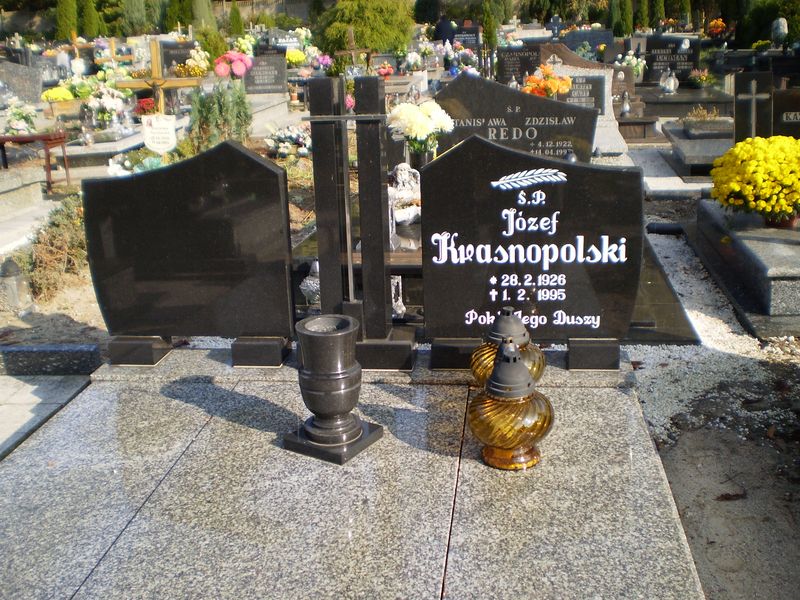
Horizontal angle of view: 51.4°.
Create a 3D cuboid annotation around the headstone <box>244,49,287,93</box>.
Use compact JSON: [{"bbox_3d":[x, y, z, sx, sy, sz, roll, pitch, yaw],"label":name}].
[{"bbox_3d":[-1.884,-3.227,11.700,0.570,0.620,0.120,1,18,8],"label":"headstone"}]

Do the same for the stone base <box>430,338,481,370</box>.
[{"bbox_3d":[0.196,0.155,2.808,0.166,0.100,0.150,1,18,7],"label":"stone base"}]

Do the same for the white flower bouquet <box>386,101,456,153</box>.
[{"bbox_3d":[0.107,-0.904,4.359,0.340,0.270,0.300,1,18,7],"label":"white flower bouquet"}]

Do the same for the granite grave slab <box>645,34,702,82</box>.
[{"bbox_3d":[3.996,-3.519,12.200,0.770,0.680,0.140,1,18,8],"label":"granite grave slab"}]

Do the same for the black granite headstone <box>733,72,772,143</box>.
[{"bbox_3d":[2.100,-1.004,5.065,0.209,0.768,0.100,1,18,7],"label":"black granite headstone"}]

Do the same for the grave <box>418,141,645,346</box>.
[{"bbox_3d":[0.415,-0.199,2.661,0.682,0.655,0.070,1,18,7],"label":"grave"}]

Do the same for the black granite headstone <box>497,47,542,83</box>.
[{"bbox_3d":[1.653,-3.085,11.288,0.692,0.720,0.120,1,18,7],"label":"black granite headstone"}]

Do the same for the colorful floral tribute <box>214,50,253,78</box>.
[{"bbox_3d":[-1.792,-2.534,8.953,0.370,0.300,0.320,1,18,7],"label":"colorful floral tribute"}]

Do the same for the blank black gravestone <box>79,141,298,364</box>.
[{"bbox_3d":[-0.678,-0.194,2.718,0.650,0.650,0.080,1,18,8],"label":"blank black gravestone"}]

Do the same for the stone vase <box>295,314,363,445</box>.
[{"bbox_3d":[-0.181,0.212,2.185,0.170,0.315,0.170,1,18,8],"label":"stone vase"}]

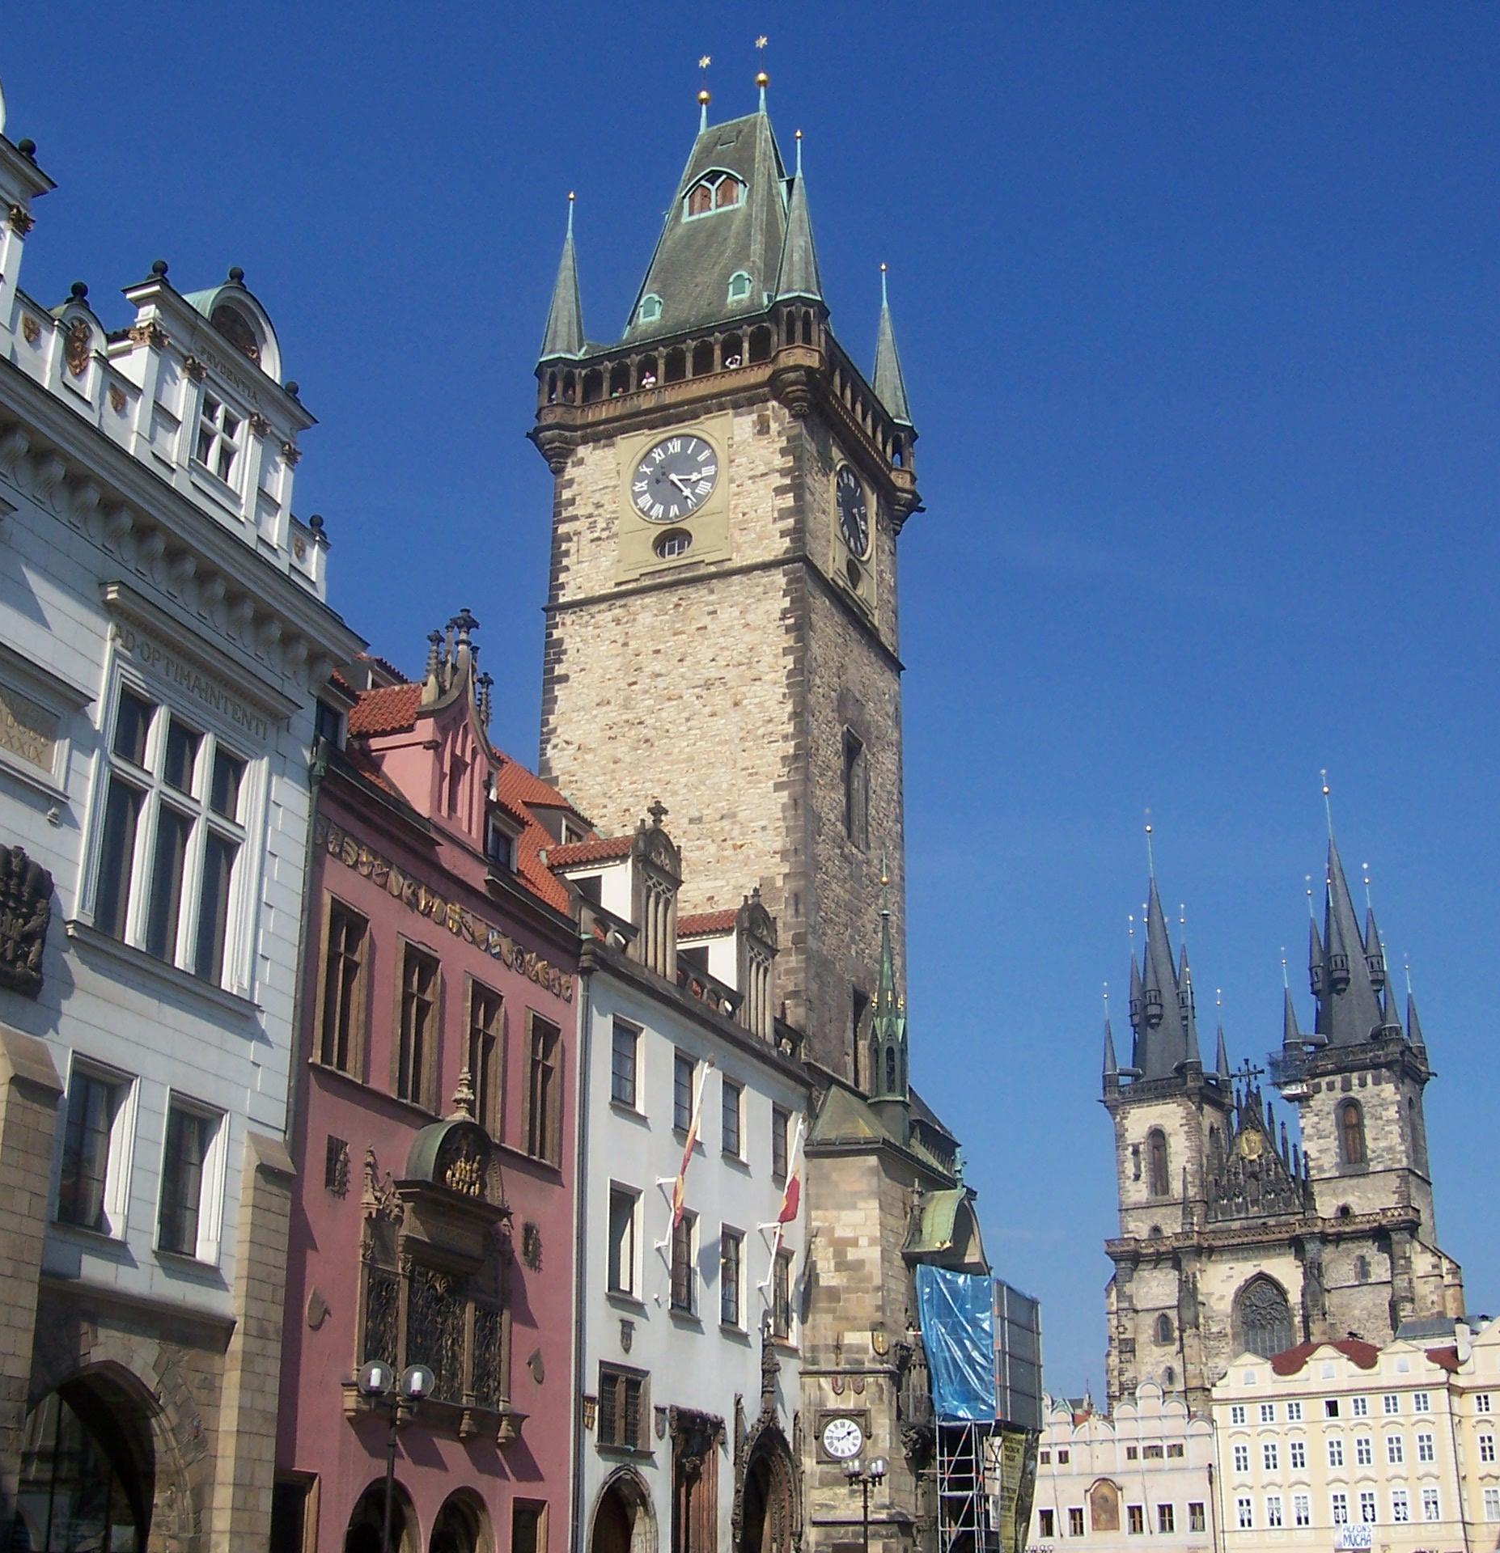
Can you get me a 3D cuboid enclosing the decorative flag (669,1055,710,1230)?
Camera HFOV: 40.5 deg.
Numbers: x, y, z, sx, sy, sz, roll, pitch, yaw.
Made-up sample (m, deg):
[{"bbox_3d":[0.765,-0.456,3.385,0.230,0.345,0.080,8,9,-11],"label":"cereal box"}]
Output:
[{"bbox_3d":[-1.621,9.967,55.082,1.100,4.700,0.400,-8,-23,19],"label":"decorative flag"}]

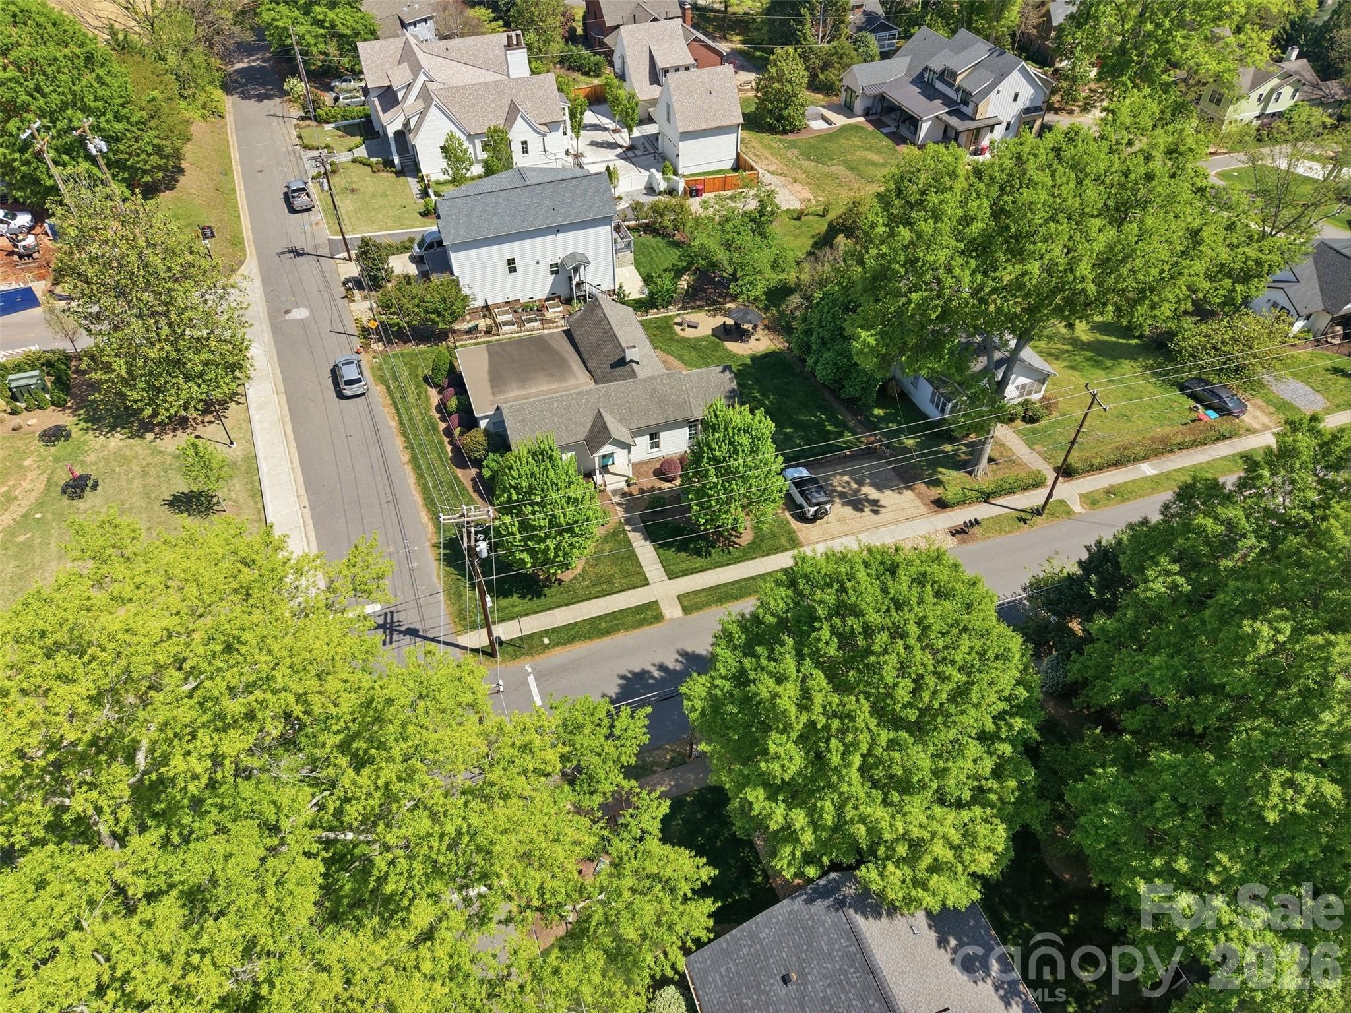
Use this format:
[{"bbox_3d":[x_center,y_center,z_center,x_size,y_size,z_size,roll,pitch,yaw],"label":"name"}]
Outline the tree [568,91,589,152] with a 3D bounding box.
[{"bbox_3d":[-9.861,-39.066,95.801,2.200,6.400,2.200,-14,49,-13],"label":"tree"}]

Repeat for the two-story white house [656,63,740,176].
[{"bbox_3d":[2.578,-39.633,94.897,6.900,9.100,6.600,-14,49,-13],"label":"two-story white house"}]

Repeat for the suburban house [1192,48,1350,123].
[{"bbox_3d":[73.477,-51.634,116.332,18.000,8.200,9.500,-13,48,-13],"label":"suburban house"}]

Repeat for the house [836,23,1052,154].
[{"bbox_3d":[34.697,-52.805,116.517,20.600,8.900,18.300,-18,49,-17],"label":"house"}]

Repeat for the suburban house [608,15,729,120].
[{"bbox_3d":[-2.414,-51.666,109.620,7.800,8.800,9.400,-16,46,-17],"label":"suburban house"}]

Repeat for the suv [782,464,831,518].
[{"bbox_3d":[9.020,-1.007,64.109,1.900,1.850,4.750,-14,49,-13],"label":"suv"}]

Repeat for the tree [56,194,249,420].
[{"bbox_3d":[-39.224,-14.633,72.255,12.200,16.500,12.200,-12,48,-12],"label":"tree"}]

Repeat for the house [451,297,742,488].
[{"bbox_3d":[-5.689,-8.926,68.092,18.100,5.600,15.700,-14,49,-13],"label":"house"}]

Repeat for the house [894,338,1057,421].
[{"bbox_3d":[24.822,-12.850,78.995,10.600,5.400,9.800,-13,48,-13],"label":"house"}]

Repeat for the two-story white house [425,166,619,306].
[{"bbox_3d":[-12.620,-22.556,78.692,14.200,9.300,7.800,-16,46,-17],"label":"two-story white house"}]

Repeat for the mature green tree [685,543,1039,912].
[{"bbox_3d":[8.114,9.977,42.575,15.200,17.500,15.200,0,47,0],"label":"mature green tree"}]

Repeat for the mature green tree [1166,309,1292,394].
[{"bbox_3d":[42.249,-11.820,70.853,8.200,5.300,7.600,-16,46,-17],"label":"mature green tree"}]

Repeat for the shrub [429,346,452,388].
[{"bbox_3d":[-19.709,-11.654,78.709,1.750,3.400,1.750,-12,48,-12],"label":"shrub"}]

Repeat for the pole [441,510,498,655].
[{"bbox_3d":[-10.093,4.240,48.724,2.500,11.500,2.400,-7,44,-8],"label":"pole"}]

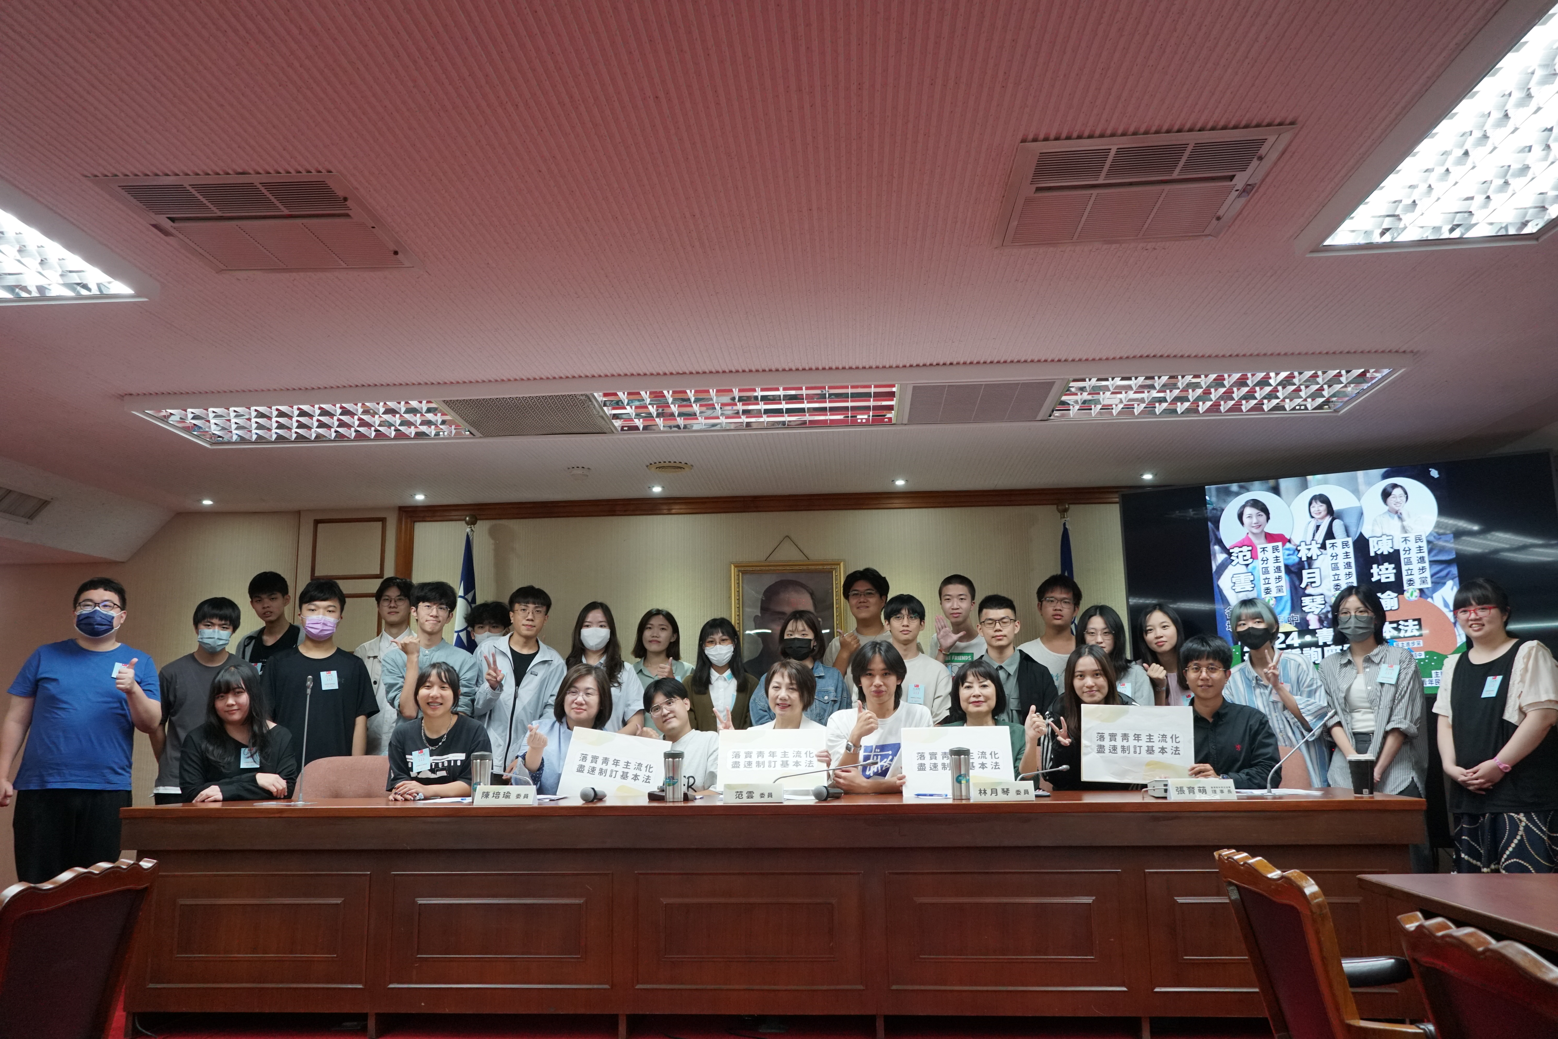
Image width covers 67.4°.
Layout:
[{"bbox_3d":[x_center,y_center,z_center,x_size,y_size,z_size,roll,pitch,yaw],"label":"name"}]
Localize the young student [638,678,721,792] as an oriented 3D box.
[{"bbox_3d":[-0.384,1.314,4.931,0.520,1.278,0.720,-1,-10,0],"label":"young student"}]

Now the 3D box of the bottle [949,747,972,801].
[{"bbox_3d":[0.658,0.923,4.241,0.075,0.186,0.075,-1,-11,3],"label":"bottle"}]

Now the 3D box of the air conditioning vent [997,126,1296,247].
[{"bbox_3d":[0.868,-0.821,2.898,0.590,0.050,0.590,-1,-11,4],"label":"air conditioning vent"}]

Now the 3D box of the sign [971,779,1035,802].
[{"bbox_3d":[0.800,0.962,4.157,0.218,0.077,0.075,-1,-11,4],"label":"sign"}]

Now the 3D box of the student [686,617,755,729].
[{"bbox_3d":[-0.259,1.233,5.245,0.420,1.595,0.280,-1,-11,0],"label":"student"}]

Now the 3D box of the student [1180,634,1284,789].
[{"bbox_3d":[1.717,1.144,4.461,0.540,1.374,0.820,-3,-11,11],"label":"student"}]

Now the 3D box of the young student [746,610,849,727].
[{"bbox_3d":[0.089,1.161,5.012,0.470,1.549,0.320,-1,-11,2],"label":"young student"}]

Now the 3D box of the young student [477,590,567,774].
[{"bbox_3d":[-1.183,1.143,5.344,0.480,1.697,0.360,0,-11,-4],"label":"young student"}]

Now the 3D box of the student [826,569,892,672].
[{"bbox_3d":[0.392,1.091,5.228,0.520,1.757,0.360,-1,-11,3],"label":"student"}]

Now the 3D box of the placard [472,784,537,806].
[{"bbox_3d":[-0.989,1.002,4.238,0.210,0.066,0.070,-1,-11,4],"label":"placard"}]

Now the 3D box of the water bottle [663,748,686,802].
[{"bbox_3d":[-0.380,0.941,4.281,0.075,0.182,0.075,-1,-11,3],"label":"water bottle"}]

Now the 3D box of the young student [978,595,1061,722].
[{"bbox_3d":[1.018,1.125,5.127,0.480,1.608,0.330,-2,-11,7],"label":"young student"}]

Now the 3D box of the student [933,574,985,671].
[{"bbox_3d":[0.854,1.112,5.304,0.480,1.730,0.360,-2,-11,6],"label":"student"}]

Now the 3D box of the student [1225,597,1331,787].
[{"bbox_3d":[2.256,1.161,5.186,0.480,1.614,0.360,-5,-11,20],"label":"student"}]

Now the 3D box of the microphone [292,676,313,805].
[{"bbox_3d":[-1.724,0.800,4.251,0.050,0.459,0.060,-1,-11,3],"label":"microphone"}]

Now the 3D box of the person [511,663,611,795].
[{"bbox_3d":[-0.846,1.209,4.617,0.520,1.286,0.680,0,-11,-3],"label":"person"}]

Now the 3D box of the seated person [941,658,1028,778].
[{"bbox_3d":[0.823,1.222,4.673,0.520,1.325,0.780,-2,-11,4],"label":"seated person"}]

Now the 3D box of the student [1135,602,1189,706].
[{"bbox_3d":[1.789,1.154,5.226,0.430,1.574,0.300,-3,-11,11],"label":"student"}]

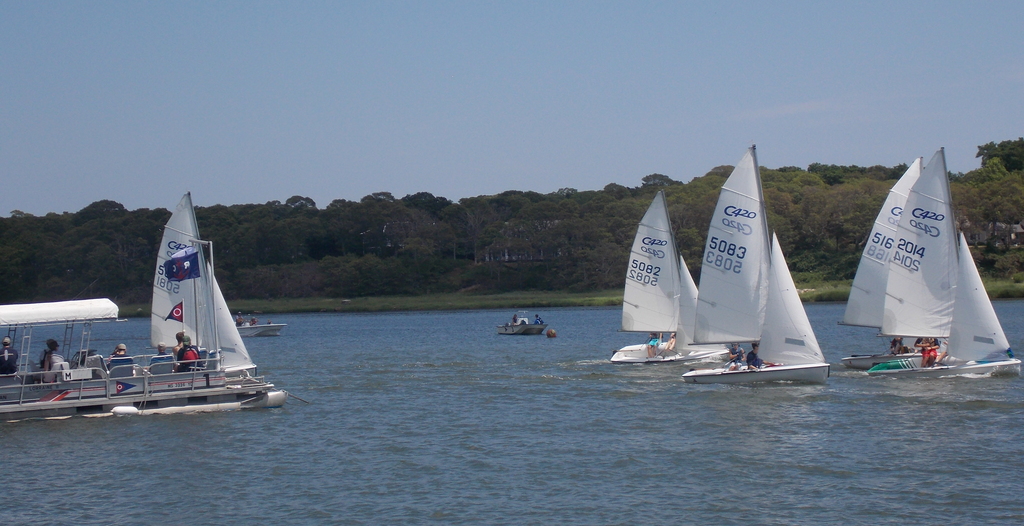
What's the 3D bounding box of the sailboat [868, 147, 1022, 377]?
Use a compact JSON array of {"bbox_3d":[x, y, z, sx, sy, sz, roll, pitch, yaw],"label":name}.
[{"bbox_3d":[11.337,0.116,61.275,4.300,6.400,1.820,-1,8,33],"label":"sailboat"}]

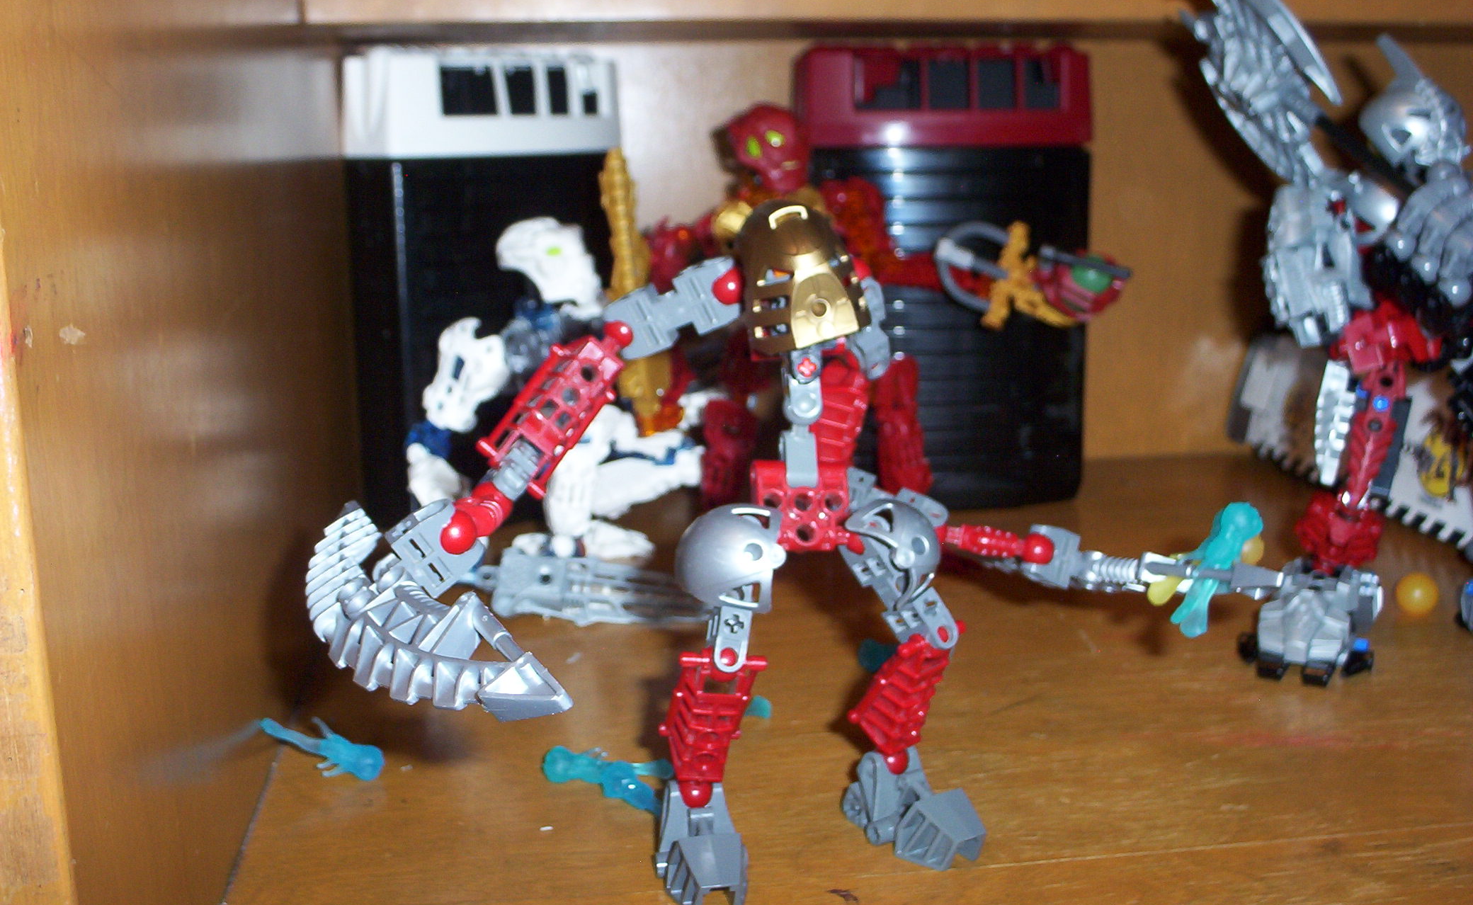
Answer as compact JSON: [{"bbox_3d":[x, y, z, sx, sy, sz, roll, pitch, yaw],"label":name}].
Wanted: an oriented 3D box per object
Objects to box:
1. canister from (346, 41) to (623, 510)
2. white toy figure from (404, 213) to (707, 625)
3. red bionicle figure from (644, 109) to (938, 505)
[{"bbox_3d":[-0.121,-0.082,0.768,0.135,0.231,0.072,-11,16,-40],"label":"canister"},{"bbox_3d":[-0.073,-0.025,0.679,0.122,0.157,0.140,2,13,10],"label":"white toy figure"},{"bbox_3d":[0.027,-0.062,0.736,0.127,0.203,0.085,-3,13,-12],"label":"red bionicle figure"}]

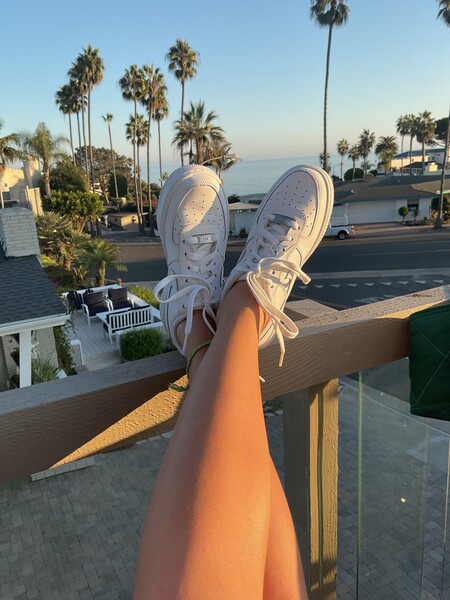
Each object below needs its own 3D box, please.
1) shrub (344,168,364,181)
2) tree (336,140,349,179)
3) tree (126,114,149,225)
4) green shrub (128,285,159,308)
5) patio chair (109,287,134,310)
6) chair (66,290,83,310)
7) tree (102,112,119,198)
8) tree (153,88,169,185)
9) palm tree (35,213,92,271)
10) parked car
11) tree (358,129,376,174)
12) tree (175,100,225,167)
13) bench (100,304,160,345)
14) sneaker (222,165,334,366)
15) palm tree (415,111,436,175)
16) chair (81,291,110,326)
[{"bbox_3d":[21.969,-21.202,85.280,3.382,2.145,3.382,-3,15,0],"label":"shrub"},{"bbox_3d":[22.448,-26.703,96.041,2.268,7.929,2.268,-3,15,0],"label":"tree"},{"bbox_3d":[-8.724,-12.636,51.596,2.300,12.078,2.300,-3,15,0],"label":"tree"},{"bbox_3d":[-2.594,-0.016,16.200,0.900,0.800,2.000,-11,17,-25],"label":"green shrub"},{"bbox_3d":[-3.351,0.094,16.158,0.720,0.850,0.800,-11,17,-25],"label":"patio chair"},{"bbox_3d":[-4.887,0.050,16.600,0.720,0.820,0.680,-11,17,-25],"label":"chair"},{"bbox_3d":[-17.687,-22.380,79.805,2.327,13.908,2.327,-3,15,0],"label":"tree"},{"bbox_3d":[-7.538,-16.570,60.150,2.200,16.268,2.200,-3,15,0],"label":"tree"},{"bbox_3d":[-7.310,-2.477,22.895,2.500,2.989,2.500,-3,15,0],"label":"palm tree"},{"bbox_3d":[7.911,-5.741,40.808,4.900,1.660,1.750,-4,15,-4],"label":"parked car"},{"bbox_3d":[23.076,-22.169,81.406,2.900,10.642,2.900,-3,15,0],"label":"tree"},{"bbox_3d":[-2.455,-14.103,53.776,5.172,13.529,5.172,-3,15,0],"label":"tree"},{"bbox_3d":[-2.872,0.677,14.701,1.220,0.860,0.700,-12,17,-28],"label":"bench"},{"bbox_3d":[0.070,-0.076,0.708,0.104,0.290,0.115,20,-5,17],"label":"sneaker"},{"bbox_3d":[33.480,-26.176,84.369,3.467,10.610,3.467,-3,15,0],"label":"palm tree"},{"bbox_3d":[-4.031,0.236,15.779,0.720,0.850,0.800,-11,17,-25],"label":"chair"}]

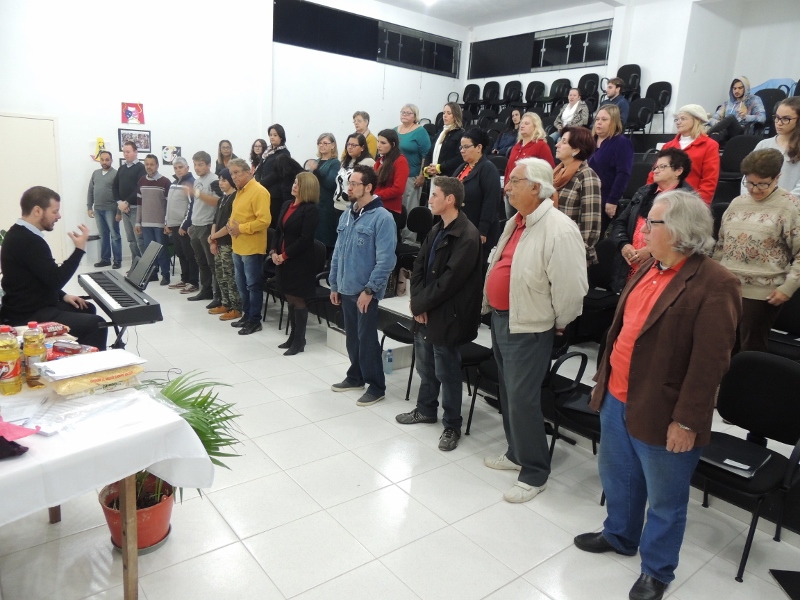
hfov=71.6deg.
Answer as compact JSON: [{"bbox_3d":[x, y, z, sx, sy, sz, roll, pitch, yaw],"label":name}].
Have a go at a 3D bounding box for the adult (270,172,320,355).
[{"bbox_3d":[-0.981,-0.329,5.107,0.340,1.650,0.460,-8,17,-42],"label":"adult"}]

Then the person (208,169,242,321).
[{"bbox_3d":[-1.958,-0.641,6.243,0.460,1.640,0.340,12,15,32],"label":"person"}]

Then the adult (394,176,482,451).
[{"bbox_3d":[0.277,0.071,3.568,0.400,1.690,0.520,-6,16,-35],"label":"adult"}]

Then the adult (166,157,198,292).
[{"bbox_3d":[-2.863,-0.980,7.289,0.520,1.700,0.380,9,14,24],"label":"adult"}]

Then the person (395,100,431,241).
[{"bbox_3d":[0.203,-1.549,6.865,0.520,1.630,0.360,10,14,25],"label":"person"}]

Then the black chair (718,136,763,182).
[{"bbox_3d":[3.526,-1.344,5.886,0.560,0.870,0.540,-7,17,-38],"label":"black chair"}]

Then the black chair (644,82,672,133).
[{"bbox_3d":[4.336,-3.310,9.598,0.560,0.910,0.510,-7,17,-38],"label":"black chair"}]

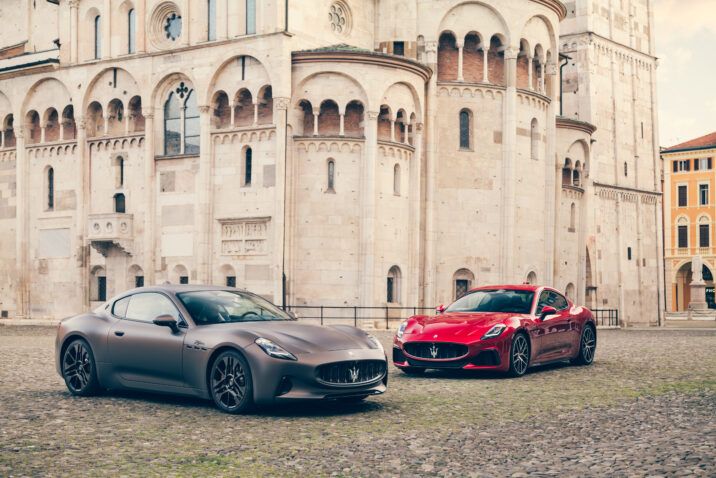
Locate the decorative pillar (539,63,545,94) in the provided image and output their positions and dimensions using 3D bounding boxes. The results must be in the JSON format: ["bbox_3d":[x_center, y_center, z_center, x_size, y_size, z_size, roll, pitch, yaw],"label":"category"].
[{"bbox_3d":[7.995,-7.025,47.600,0.270,1.350,0.270,-2,-3,30],"label":"decorative pillar"}]

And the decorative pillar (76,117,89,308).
[{"bbox_3d":[-10.952,-0.888,43.347,0.380,7.974,0.330,-2,-3,34],"label":"decorative pillar"}]

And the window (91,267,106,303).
[{"bbox_3d":[-10.405,1.824,43.877,0.850,1.420,0.280,-2,-3,32],"label":"window"}]

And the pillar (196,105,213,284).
[{"bbox_3d":[-6.035,-1.100,43.024,0.520,8.432,0.420,-2,-3,32],"label":"pillar"}]

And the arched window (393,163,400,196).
[{"bbox_3d":[1.424,-2.183,40.155,0.200,1.250,0.400,-2,-4,40],"label":"arched window"}]

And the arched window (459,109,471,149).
[{"bbox_3d":[4.463,-4.632,45.861,0.480,1.686,0.300,1,-3,-12],"label":"arched window"}]

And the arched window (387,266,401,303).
[{"bbox_3d":[1.273,1.607,38.667,0.280,1.271,0.650,-2,-3,40],"label":"arched window"}]

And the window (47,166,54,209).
[{"bbox_3d":[-13.439,-2.208,47.825,0.500,1.929,0.300,-2,-3,32],"label":"window"}]

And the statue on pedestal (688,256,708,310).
[{"bbox_3d":[27.366,3.418,88.000,1.550,4.450,1.550,-1,-3,18],"label":"statue on pedestal"}]

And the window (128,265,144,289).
[{"bbox_3d":[-8.477,1.612,41.857,0.700,1.250,0.280,-2,-3,34],"label":"window"}]

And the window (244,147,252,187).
[{"bbox_3d":[-4.212,-2.790,42.097,0.420,1.545,0.300,-2,-3,32],"label":"window"}]

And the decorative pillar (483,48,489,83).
[{"bbox_3d":[5.299,-7.199,45.406,0.270,1.450,0.270,0,-3,0],"label":"decorative pillar"}]

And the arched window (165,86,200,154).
[{"bbox_3d":[-6.562,-4.476,40.982,1.680,2.637,0.300,-2,-3,34],"label":"arched window"}]

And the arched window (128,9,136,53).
[{"bbox_3d":[-8.939,-8.276,43.435,0.460,1.780,0.220,-2,-3,32],"label":"arched window"}]

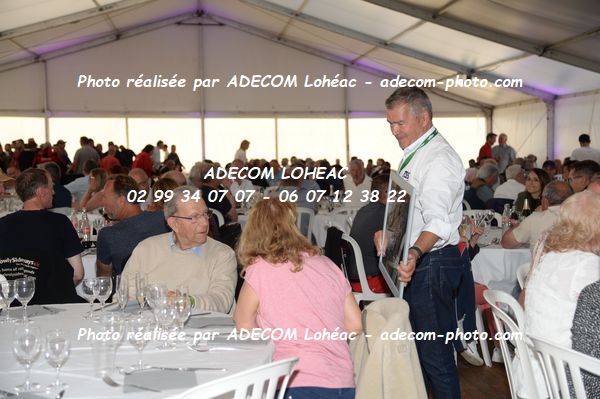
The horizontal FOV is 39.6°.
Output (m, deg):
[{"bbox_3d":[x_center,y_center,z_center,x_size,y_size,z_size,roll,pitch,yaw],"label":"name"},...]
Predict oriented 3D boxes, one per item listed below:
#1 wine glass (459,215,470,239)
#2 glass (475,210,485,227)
[{"bbox_3d":[1.225,0.201,6.200,0.080,0.180,0.080,-1,3,0],"label":"wine glass"},{"bbox_3d":[1.552,0.176,7.200,0.078,0.175,0.078,-1,3,0],"label":"glass"}]

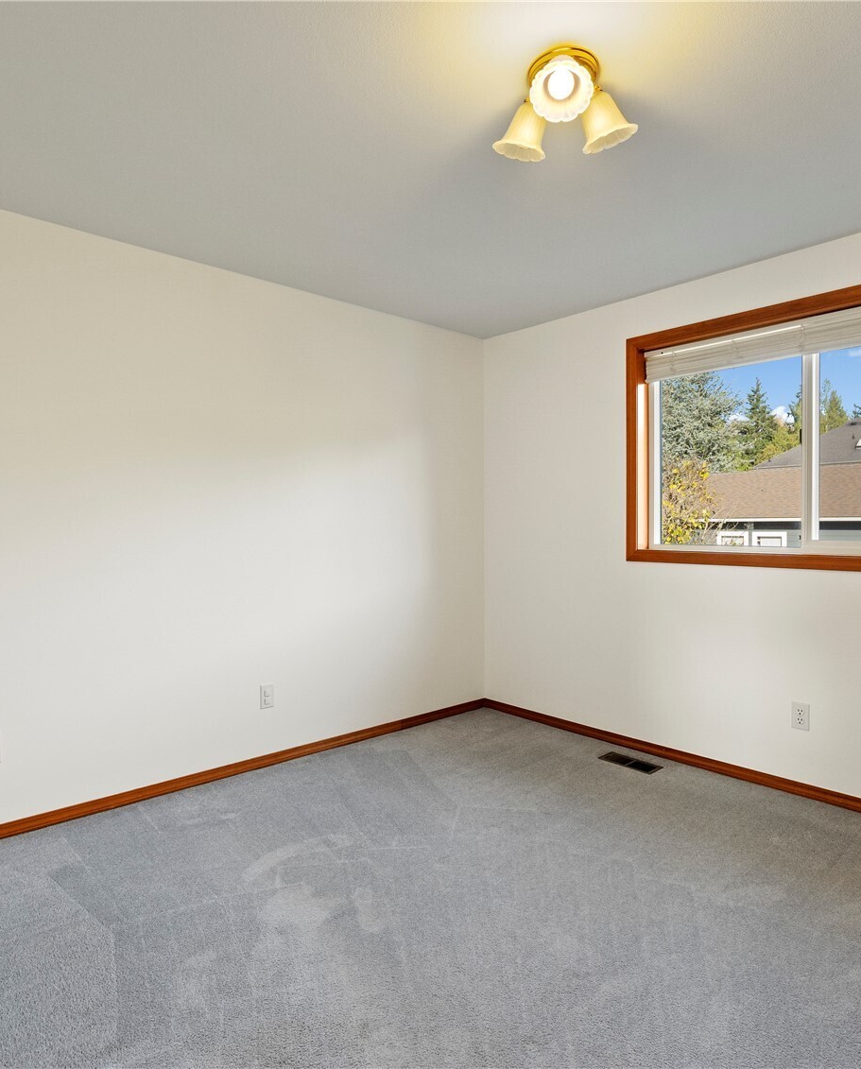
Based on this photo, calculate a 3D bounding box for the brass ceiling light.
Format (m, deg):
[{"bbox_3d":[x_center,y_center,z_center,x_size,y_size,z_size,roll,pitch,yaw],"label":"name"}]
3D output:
[{"bbox_3d":[0.352,-1.160,1.655,0.395,0.195,0.370,0,1,13],"label":"brass ceiling light"}]

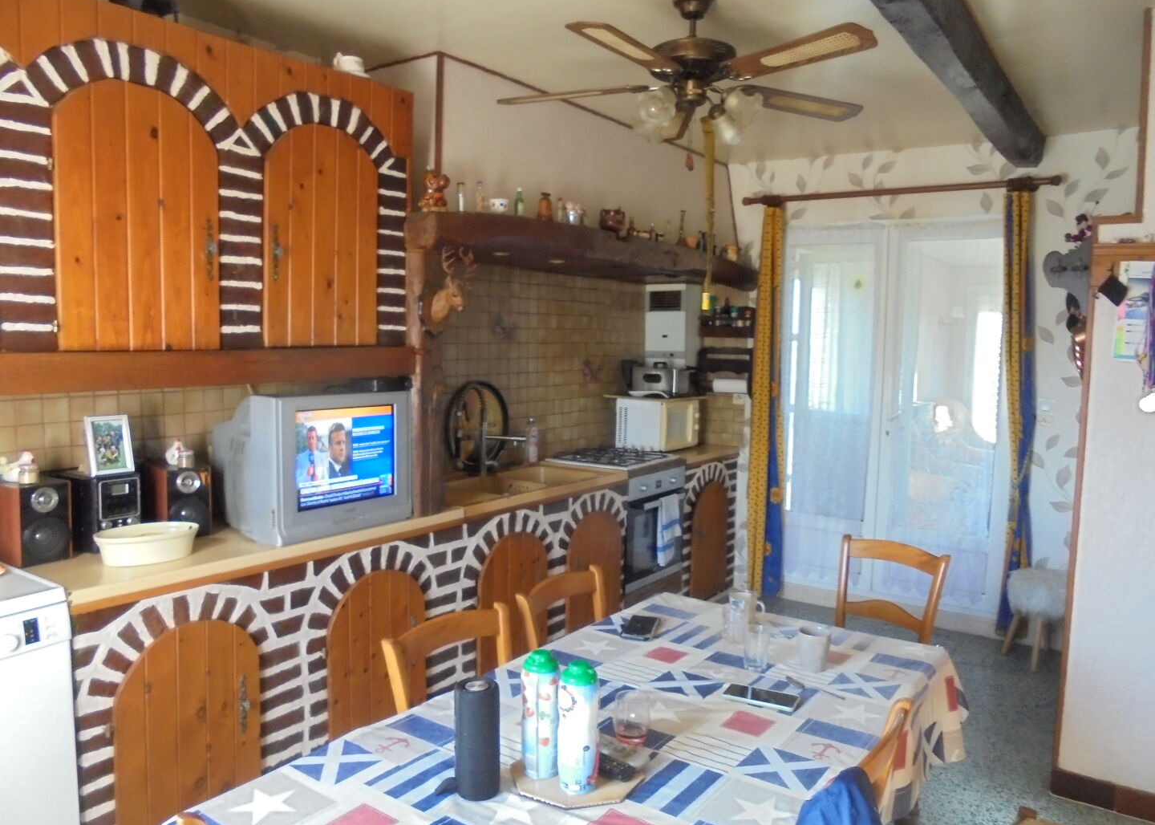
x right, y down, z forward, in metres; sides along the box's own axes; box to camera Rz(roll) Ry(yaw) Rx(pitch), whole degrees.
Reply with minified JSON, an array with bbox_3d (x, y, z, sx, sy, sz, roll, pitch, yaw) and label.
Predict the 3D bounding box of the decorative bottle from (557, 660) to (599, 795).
[{"bbox_3d":[0.005,0.525,1.464,0.071,0.218,0.071,1,5,0],"label":"decorative bottle"}]

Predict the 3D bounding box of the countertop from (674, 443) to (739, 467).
[{"bbox_3d":[0.557,0.240,5.231,0.600,0.040,0.740,5,6,35],"label":"countertop"}]

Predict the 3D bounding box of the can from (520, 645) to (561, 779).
[{"bbox_3d":[-0.070,0.564,1.631,0.069,0.226,0.069,1,5,0],"label":"can"}]

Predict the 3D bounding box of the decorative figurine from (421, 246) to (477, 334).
[{"bbox_3d":[-0.450,-0.429,3.035,0.170,0.300,0.150,4,6,26],"label":"decorative figurine"}]

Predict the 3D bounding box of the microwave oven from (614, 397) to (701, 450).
[{"bbox_3d":[0.504,0.066,5.301,0.335,0.293,0.442,4,6,33],"label":"microwave oven"}]

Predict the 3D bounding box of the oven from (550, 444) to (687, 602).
[{"bbox_3d":[0.190,0.678,4.703,0.620,0.878,0.600,5,6,35],"label":"oven"}]

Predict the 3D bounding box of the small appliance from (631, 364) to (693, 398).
[{"bbox_3d":[0.514,-0.202,5.303,0.320,0.205,0.250,5,6,35],"label":"small appliance"}]

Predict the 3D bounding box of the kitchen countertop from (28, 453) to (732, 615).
[{"bbox_3d":[-0.374,0.345,3.902,0.610,0.056,3.870,5,6,35],"label":"kitchen countertop"}]

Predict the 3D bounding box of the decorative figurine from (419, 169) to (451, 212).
[{"bbox_3d":[-0.503,-0.784,3.062,0.105,0.153,0.105,4,6,30],"label":"decorative figurine"}]

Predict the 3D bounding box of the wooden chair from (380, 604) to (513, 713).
[{"bbox_3d":[-0.135,0.916,1.858,0.460,0.875,0.430,5,6,37],"label":"wooden chair"}]

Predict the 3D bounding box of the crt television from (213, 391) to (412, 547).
[{"bbox_3d":[-0.948,0.154,3.036,0.460,0.458,0.575,5,6,33],"label":"crt television"}]

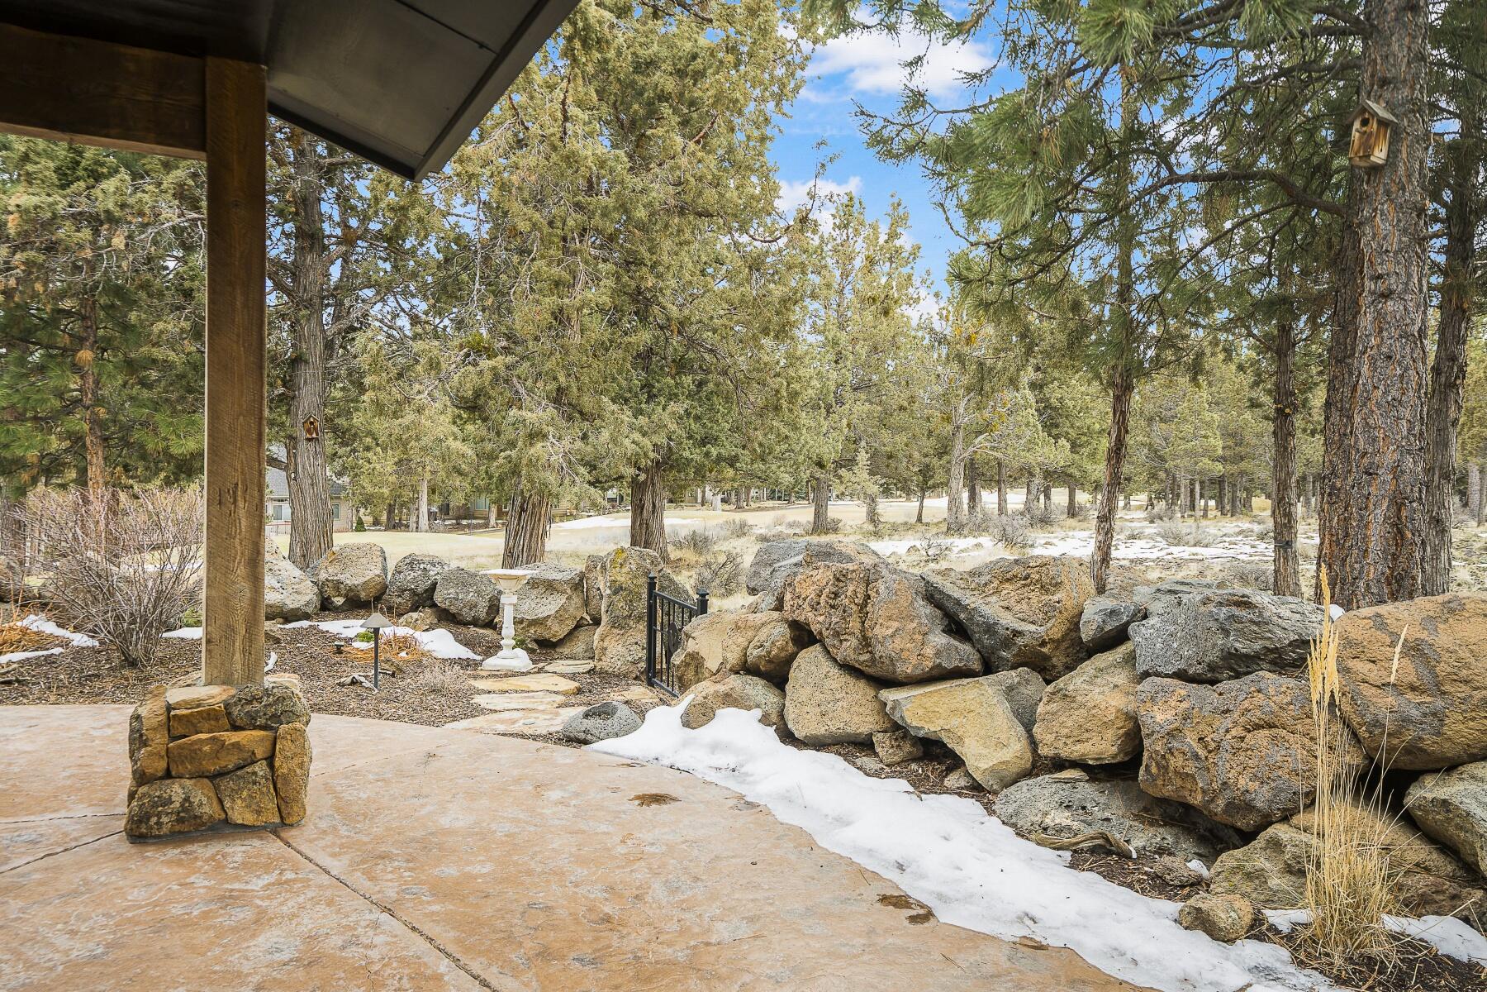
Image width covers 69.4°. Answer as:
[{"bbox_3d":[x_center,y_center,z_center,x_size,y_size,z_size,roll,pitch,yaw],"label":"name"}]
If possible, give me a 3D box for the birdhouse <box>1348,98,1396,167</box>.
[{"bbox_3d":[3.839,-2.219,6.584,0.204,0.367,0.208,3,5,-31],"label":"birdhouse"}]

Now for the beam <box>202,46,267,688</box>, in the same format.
[{"bbox_3d":[-2.030,-0.479,4.293,0.207,2.431,0.207,0,0,-28],"label":"beam"}]

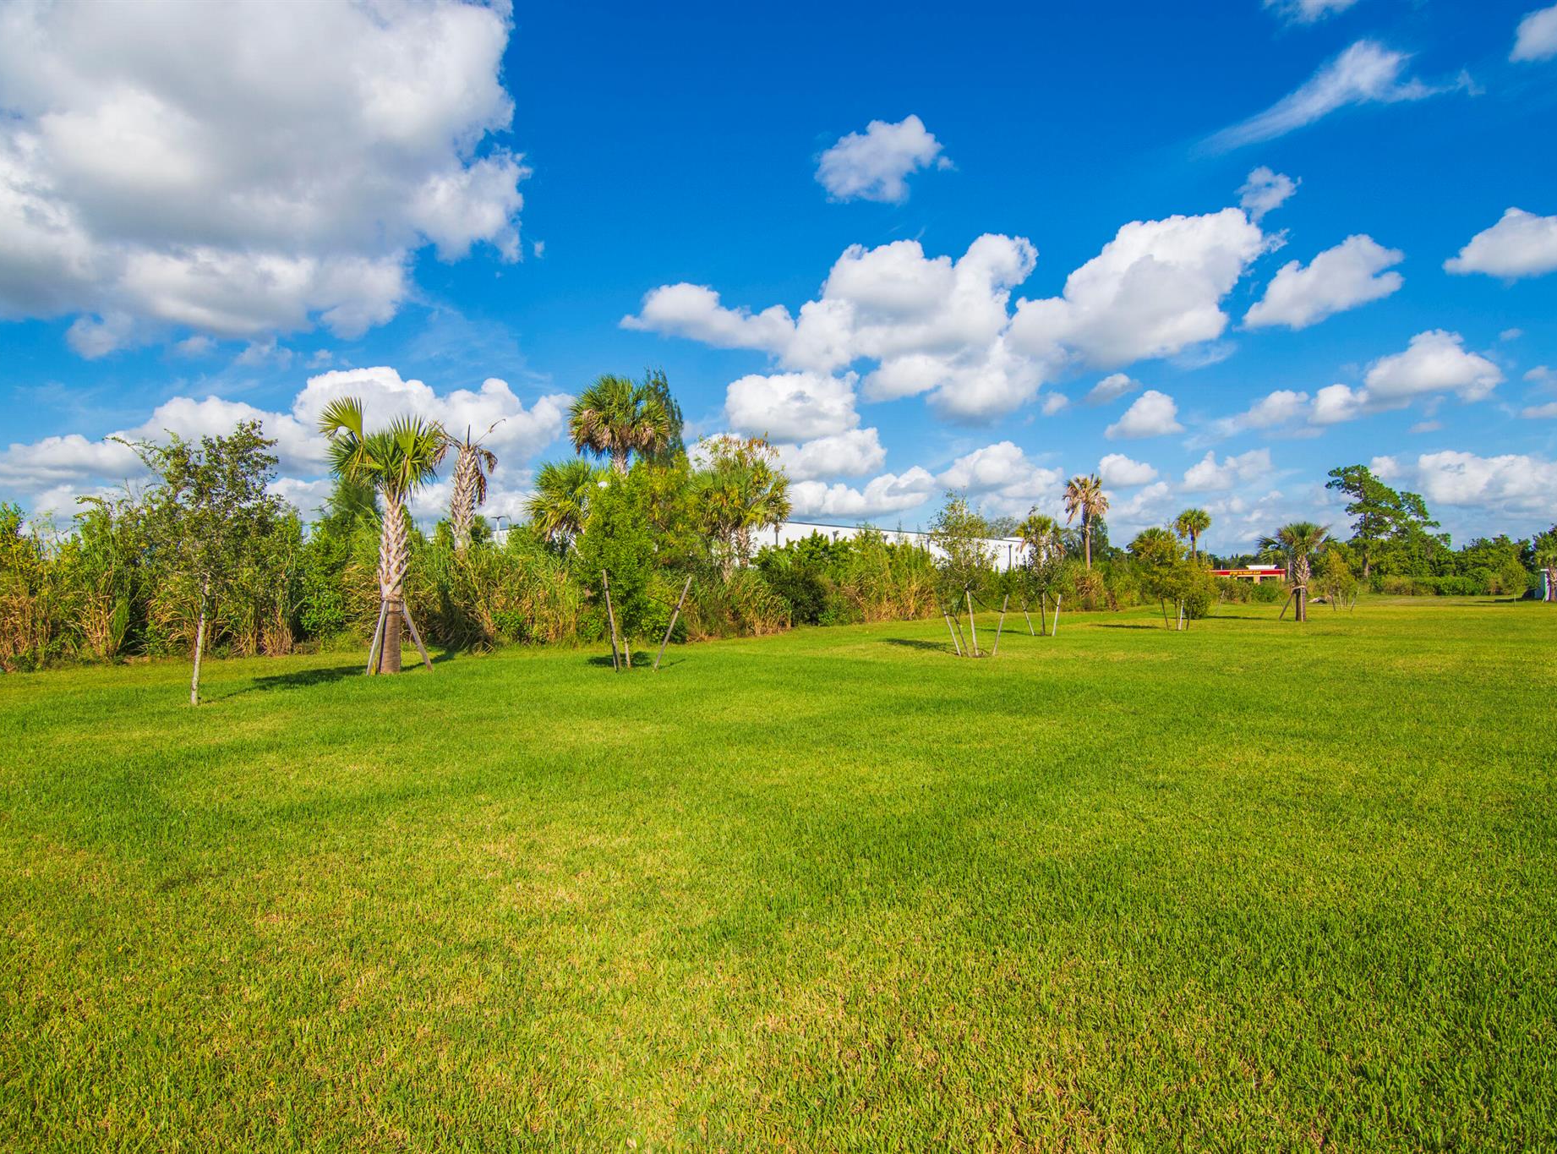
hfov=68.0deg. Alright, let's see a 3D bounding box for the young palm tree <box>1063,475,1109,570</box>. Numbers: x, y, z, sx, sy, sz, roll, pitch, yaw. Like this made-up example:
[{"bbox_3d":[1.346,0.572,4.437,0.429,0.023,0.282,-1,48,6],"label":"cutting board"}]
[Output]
[{"bbox_3d":[18.400,-2.120,69.000,2.700,8.050,2.700,0,0,0],"label":"young palm tree"}]

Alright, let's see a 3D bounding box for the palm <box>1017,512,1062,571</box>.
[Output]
[{"bbox_3d":[14.740,-0.880,65.000,2.500,5.560,2.500,0,0,0],"label":"palm"}]

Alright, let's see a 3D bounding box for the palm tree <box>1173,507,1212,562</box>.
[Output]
[{"bbox_3d":[30.490,-1.570,85.000,2.600,7.120,2.600,0,0,0],"label":"palm tree"}]

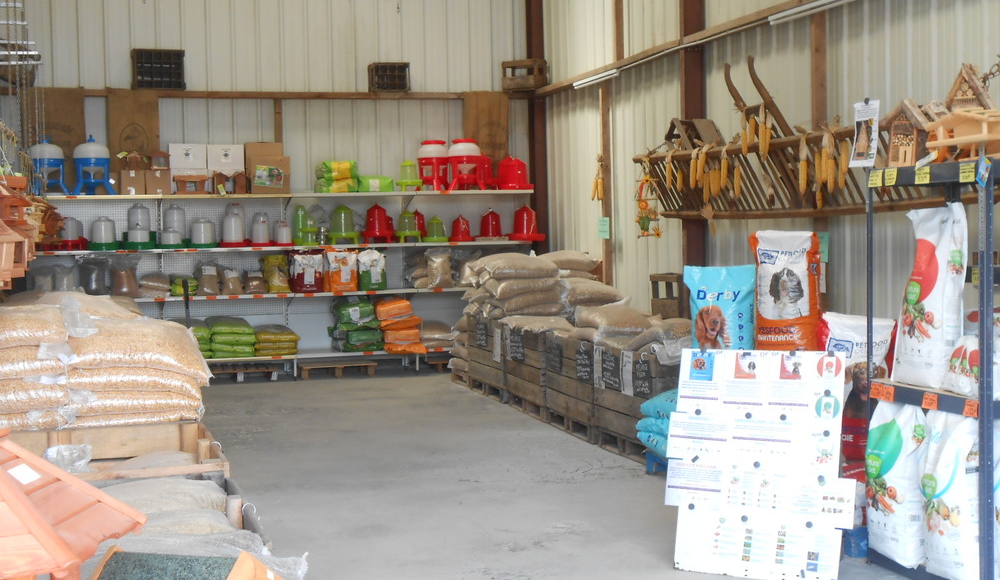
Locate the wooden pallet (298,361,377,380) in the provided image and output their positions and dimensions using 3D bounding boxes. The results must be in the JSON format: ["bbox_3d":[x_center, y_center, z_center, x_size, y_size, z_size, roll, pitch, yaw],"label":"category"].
[{"bbox_3d":[-1.750,0.846,15.217,0.800,0.135,0.610,-2,3,-14],"label":"wooden pallet"}]

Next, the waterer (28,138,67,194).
[{"bbox_3d":[-4.603,-1.264,14.430,0.447,0.600,0.430,-2,2,-17],"label":"waterer"}]

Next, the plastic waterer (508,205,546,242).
[{"bbox_3d":[0.297,-0.744,15.840,0.447,0.397,0.447,-1,2,0],"label":"plastic waterer"}]

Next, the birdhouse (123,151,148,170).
[{"bbox_3d":[-3.760,-1.324,14.579,0.184,0.190,0.170,-2,2,-17],"label":"birdhouse"}]

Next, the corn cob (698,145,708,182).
[{"bbox_3d":[1.483,-0.918,10.350,0.047,0.251,0.047,8,0,-15],"label":"corn cob"}]

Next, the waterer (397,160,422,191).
[{"bbox_3d":[-0.969,-1.222,15.170,0.281,0.347,0.281,-2,3,-14],"label":"waterer"}]

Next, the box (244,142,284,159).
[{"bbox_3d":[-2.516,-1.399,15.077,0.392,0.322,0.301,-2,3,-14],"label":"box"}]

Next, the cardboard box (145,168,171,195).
[{"bbox_3d":[-3.548,-1.106,14.670,0.244,0.251,0.270,-2,2,-17],"label":"cardboard box"}]

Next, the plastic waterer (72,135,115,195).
[{"bbox_3d":[-4.173,-1.283,14.557,0.420,0.621,0.430,-2,2,-17],"label":"plastic waterer"}]

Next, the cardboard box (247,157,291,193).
[{"bbox_3d":[-2.410,-1.193,14.823,0.397,0.387,0.342,-2,3,-14],"label":"cardboard box"}]

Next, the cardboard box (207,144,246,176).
[{"bbox_3d":[-2.916,-1.396,15.000,0.380,0.262,0.280,-2,2,-17],"label":"cardboard box"}]

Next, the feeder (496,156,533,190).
[{"bbox_3d":[0.184,-1.302,15.821,0.402,0.379,0.402,-2,2,-17],"label":"feeder"}]

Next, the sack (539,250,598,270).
[{"bbox_3d":[0.631,-0.271,13.226,0.660,0.190,0.450,-2,2,-17],"label":"sack"}]

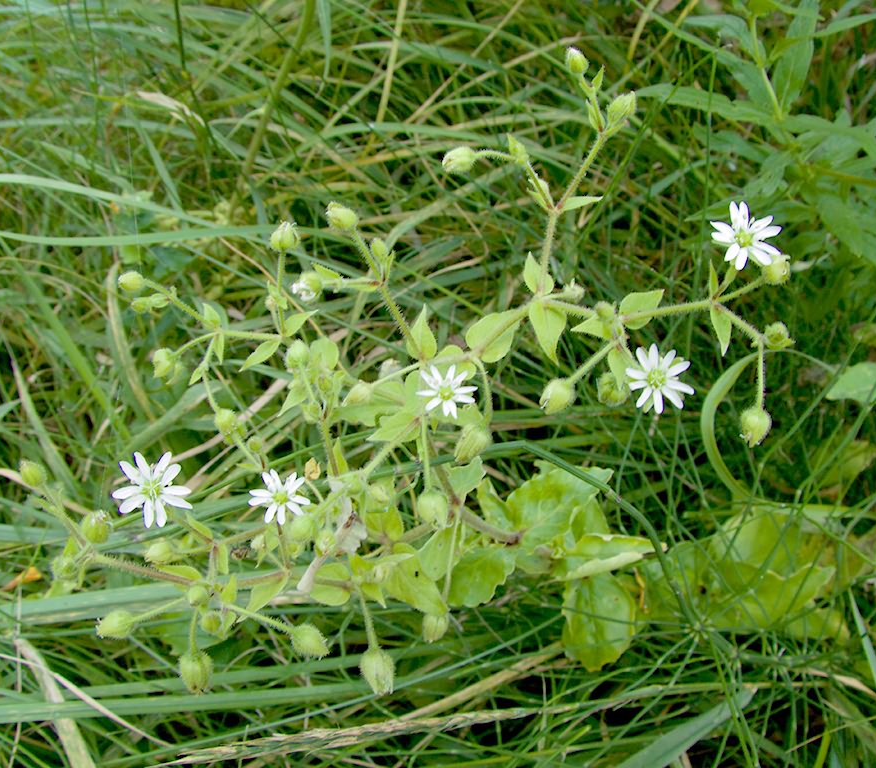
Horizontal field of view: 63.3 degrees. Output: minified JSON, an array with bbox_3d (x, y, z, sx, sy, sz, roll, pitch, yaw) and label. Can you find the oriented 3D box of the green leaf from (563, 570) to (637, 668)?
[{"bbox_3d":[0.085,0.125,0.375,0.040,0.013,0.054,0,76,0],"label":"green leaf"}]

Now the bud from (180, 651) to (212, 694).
[{"bbox_3d":[-0.072,0.085,0.210,0.010,0.013,0.010,-3,12,1],"label":"bud"}]

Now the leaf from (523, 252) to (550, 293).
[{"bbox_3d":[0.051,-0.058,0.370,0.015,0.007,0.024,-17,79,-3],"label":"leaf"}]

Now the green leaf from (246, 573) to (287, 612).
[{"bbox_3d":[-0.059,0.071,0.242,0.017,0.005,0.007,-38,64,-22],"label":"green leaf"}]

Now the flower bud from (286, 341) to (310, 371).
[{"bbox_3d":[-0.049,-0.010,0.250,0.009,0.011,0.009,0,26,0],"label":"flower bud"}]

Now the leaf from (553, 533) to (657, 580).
[{"bbox_3d":[0.058,0.061,0.250,0.037,0.008,0.017,-10,54,-8],"label":"leaf"}]

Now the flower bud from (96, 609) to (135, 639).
[{"bbox_3d":[-0.098,0.072,0.215,0.011,0.009,0.009,-15,90,-15],"label":"flower bud"}]

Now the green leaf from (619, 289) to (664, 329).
[{"bbox_3d":[0.067,-0.025,0.235,0.017,0.004,0.012,-27,69,-11],"label":"green leaf"}]

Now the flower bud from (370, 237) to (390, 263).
[{"bbox_3d":[-0.020,-0.046,0.247,0.006,0.009,0.006,-14,21,4],"label":"flower bud"}]

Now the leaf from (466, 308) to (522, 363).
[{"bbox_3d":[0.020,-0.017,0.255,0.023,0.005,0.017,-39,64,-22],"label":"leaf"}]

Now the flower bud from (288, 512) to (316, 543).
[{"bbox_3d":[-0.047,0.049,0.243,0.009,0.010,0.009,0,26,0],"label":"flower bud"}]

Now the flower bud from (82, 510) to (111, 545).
[{"bbox_3d":[-0.101,0.042,0.210,0.008,0.010,0.008,5,25,-2],"label":"flower bud"}]

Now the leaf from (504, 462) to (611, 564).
[{"bbox_3d":[0.042,0.046,0.250,0.041,0.011,0.028,-32,65,-17],"label":"leaf"}]

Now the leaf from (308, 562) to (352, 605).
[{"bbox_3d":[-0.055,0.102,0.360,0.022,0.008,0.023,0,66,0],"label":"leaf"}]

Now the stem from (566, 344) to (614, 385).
[{"bbox_3d":[0.050,-0.007,0.232,0.019,0.002,0.002,-42,90,-9],"label":"stem"}]

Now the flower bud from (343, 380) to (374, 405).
[{"bbox_3d":[-0.025,0.003,0.225,0.011,0.008,0.008,-38,90,-11],"label":"flower bud"}]

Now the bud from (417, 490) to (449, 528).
[{"bbox_3d":[-0.002,0.039,0.223,0.009,0.012,0.009,0,41,0],"label":"bud"}]

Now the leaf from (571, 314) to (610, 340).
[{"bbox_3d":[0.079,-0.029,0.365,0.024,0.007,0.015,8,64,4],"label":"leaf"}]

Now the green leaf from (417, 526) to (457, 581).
[{"bbox_3d":[-0.001,0.056,0.235,0.013,0.005,0.020,17,69,13],"label":"green leaf"}]

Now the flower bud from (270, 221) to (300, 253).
[{"bbox_3d":[-0.052,-0.050,0.241,0.010,0.011,0.010,6,18,-2],"label":"flower bud"}]

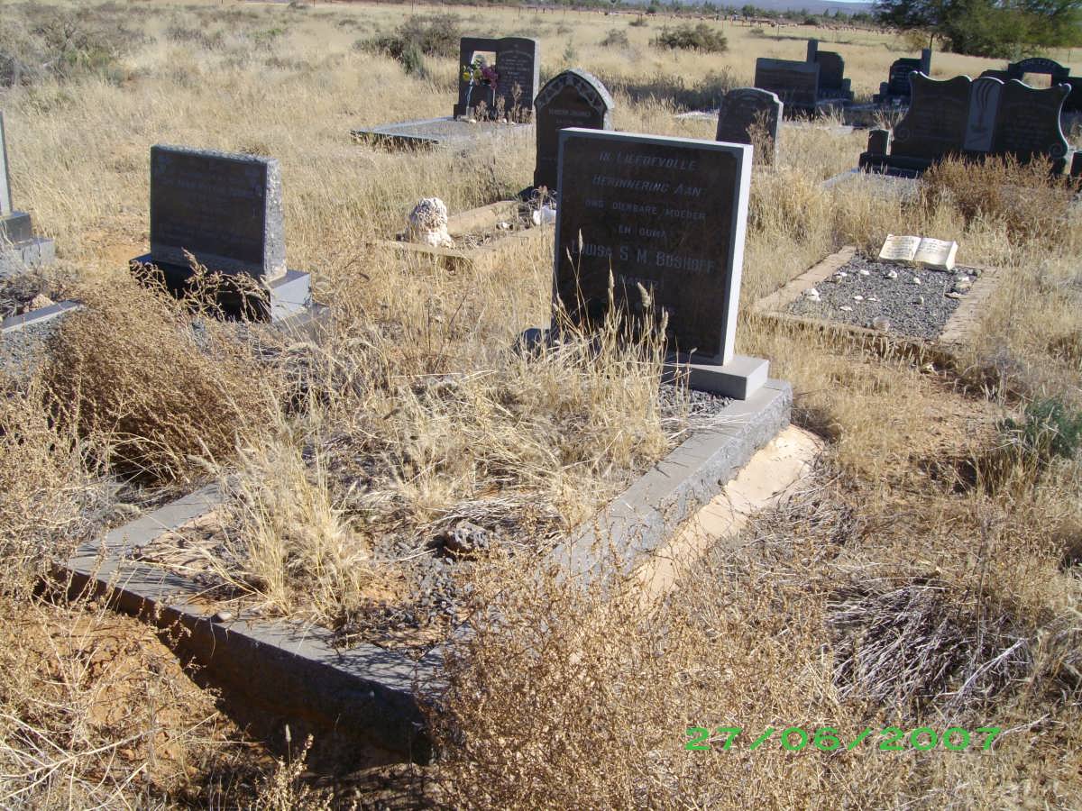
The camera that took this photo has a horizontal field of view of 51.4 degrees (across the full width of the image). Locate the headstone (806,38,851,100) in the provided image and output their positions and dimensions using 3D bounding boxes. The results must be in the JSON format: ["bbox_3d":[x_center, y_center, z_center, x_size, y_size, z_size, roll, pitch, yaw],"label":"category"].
[{"bbox_3d":[5.057,-5.804,19.439,0.880,1.000,0.280,14,22,26],"label":"headstone"}]

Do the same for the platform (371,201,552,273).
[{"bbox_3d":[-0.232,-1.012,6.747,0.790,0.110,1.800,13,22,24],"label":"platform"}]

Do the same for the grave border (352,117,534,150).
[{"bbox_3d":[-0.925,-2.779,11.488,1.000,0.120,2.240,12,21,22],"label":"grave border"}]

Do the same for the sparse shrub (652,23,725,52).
[{"bbox_3d":[5.303,-13.041,39.819,2.692,0.995,2.422,6,20,6],"label":"sparse shrub"}]

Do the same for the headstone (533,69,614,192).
[{"bbox_3d":[0.219,-1.817,7.478,0.490,0.820,0.130,13,22,24],"label":"headstone"}]

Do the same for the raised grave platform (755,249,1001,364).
[{"bbox_3d":[1.812,-0.557,5.834,0.910,0.110,1.930,13,22,24],"label":"raised grave platform"}]

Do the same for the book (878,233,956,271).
[{"bbox_3d":[2.118,-0.837,6.282,0.380,0.060,0.280,15,43,28],"label":"book"}]

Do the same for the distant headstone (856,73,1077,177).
[{"bbox_3d":[3.784,-2.418,9.819,1.770,0.900,0.280,14,22,26],"label":"distant headstone"}]

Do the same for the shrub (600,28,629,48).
[{"bbox_3d":[2.647,-13.135,40.120,1.096,0.658,0.987,4,20,2],"label":"shrub"}]

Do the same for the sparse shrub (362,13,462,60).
[{"bbox_3d":[-2.838,-8.441,25.672,2.443,0.977,2.199,1,20,-7],"label":"sparse shrub"}]

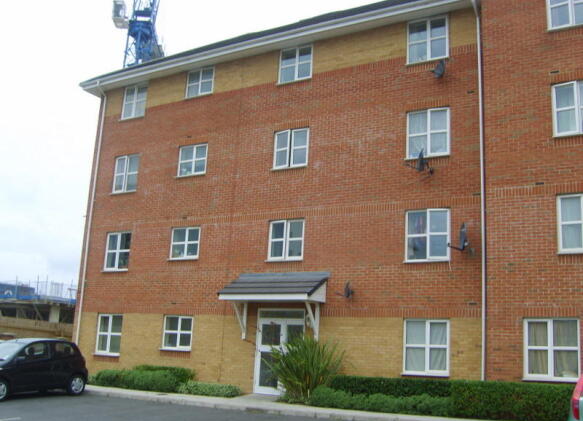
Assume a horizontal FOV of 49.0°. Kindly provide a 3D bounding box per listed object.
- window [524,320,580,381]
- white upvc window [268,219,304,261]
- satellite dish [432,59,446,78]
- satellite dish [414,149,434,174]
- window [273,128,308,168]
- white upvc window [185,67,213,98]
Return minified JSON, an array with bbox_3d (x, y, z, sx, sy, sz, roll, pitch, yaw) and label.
[{"bbox_3d":[5.444,2.913,13.386,1.120,1.270,0.100,-5,-14,30],"label":"window"},{"bbox_3d":[-0.139,0.824,17.679,1.141,1.162,0.120,-5,-15,30],"label":"white upvc window"},{"bbox_3d":[3.722,-3.559,16.093,0.360,0.520,0.500,1,-12,6],"label":"satellite dish"},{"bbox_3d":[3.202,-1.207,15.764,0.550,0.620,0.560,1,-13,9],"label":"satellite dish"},{"bbox_3d":[0.007,-1.748,18.295,1.120,1.130,0.100,-5,-14,30],"label":"window"},{"bbox_3d":[-2.970,-4.128,20.645,1.123,0.958,0.120,-5,-15,30],"label":"white upvc window"}]

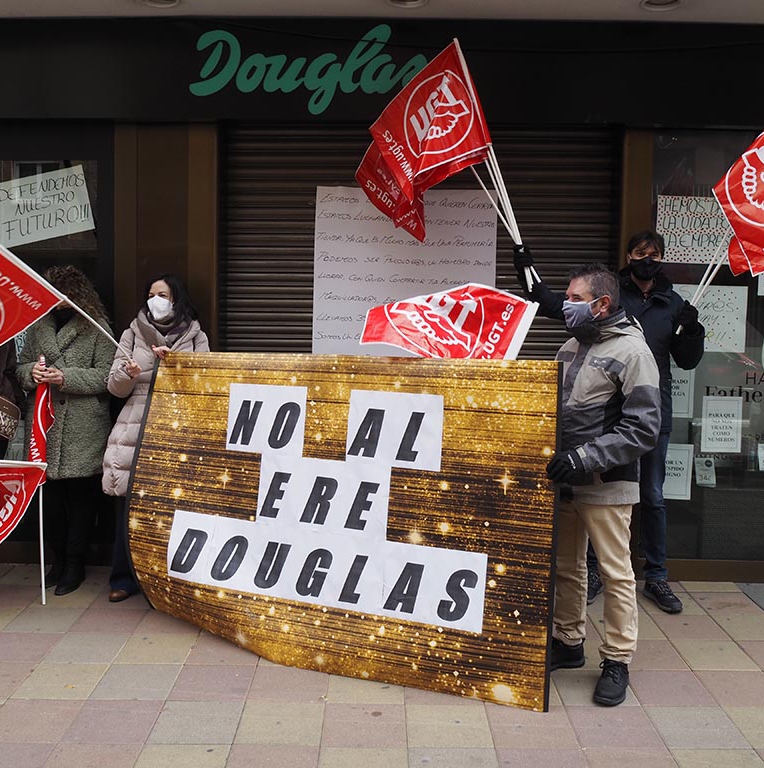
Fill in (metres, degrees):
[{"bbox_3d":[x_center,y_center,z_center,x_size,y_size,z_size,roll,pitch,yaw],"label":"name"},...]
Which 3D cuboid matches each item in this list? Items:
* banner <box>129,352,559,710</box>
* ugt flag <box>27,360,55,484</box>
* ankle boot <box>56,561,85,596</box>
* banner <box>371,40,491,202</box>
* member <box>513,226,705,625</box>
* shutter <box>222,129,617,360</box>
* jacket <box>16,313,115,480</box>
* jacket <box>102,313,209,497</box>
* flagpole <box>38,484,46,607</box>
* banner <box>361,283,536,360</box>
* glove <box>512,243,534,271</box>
[{"bbox_3d":[-0.271,0.524,3.411,1.970,1.310,0.200,3,6,25],"label":"banner"},{"bbox_3d":[-1.683,0.189,4.070,0.135,0.600,0.110,1,5,0],"label":"ugt flag"},{"bbox_3d":[-1.636,1.019,4.350,0.095,0.140,0.250,2,6,9],"label":"ankle boot"},{"bbox_3d":[0.223,-1.230,3.880,0.550,0.730,0.200,1,5,6],"label":"banner"},{"bbox_3d":[1.120,0.154,4.060,0.870,1.810,0.480,1,5,3],"label":"member"},{"bbox_3d":[0.202,-0.187,4.575,2.150,2.430,0.080,1,5,0],"label":"shutter"},{"bbox_3d":[-1.559,0.062,4.080,0.460,0.830,0.360,1,5,6],"label":"jacket"},{"bbox_3d":[-1.097,0.100,4.030,0.480,0.900,0.370,2,5,11],"label":"jacket"},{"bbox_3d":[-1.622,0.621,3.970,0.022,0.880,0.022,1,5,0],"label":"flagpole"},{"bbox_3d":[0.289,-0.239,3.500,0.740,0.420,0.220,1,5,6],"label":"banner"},{"bbox_3d":[0.676,-0.610,3.960,0.105,0.140,0.110,2,6,17],"label":"glove"}]

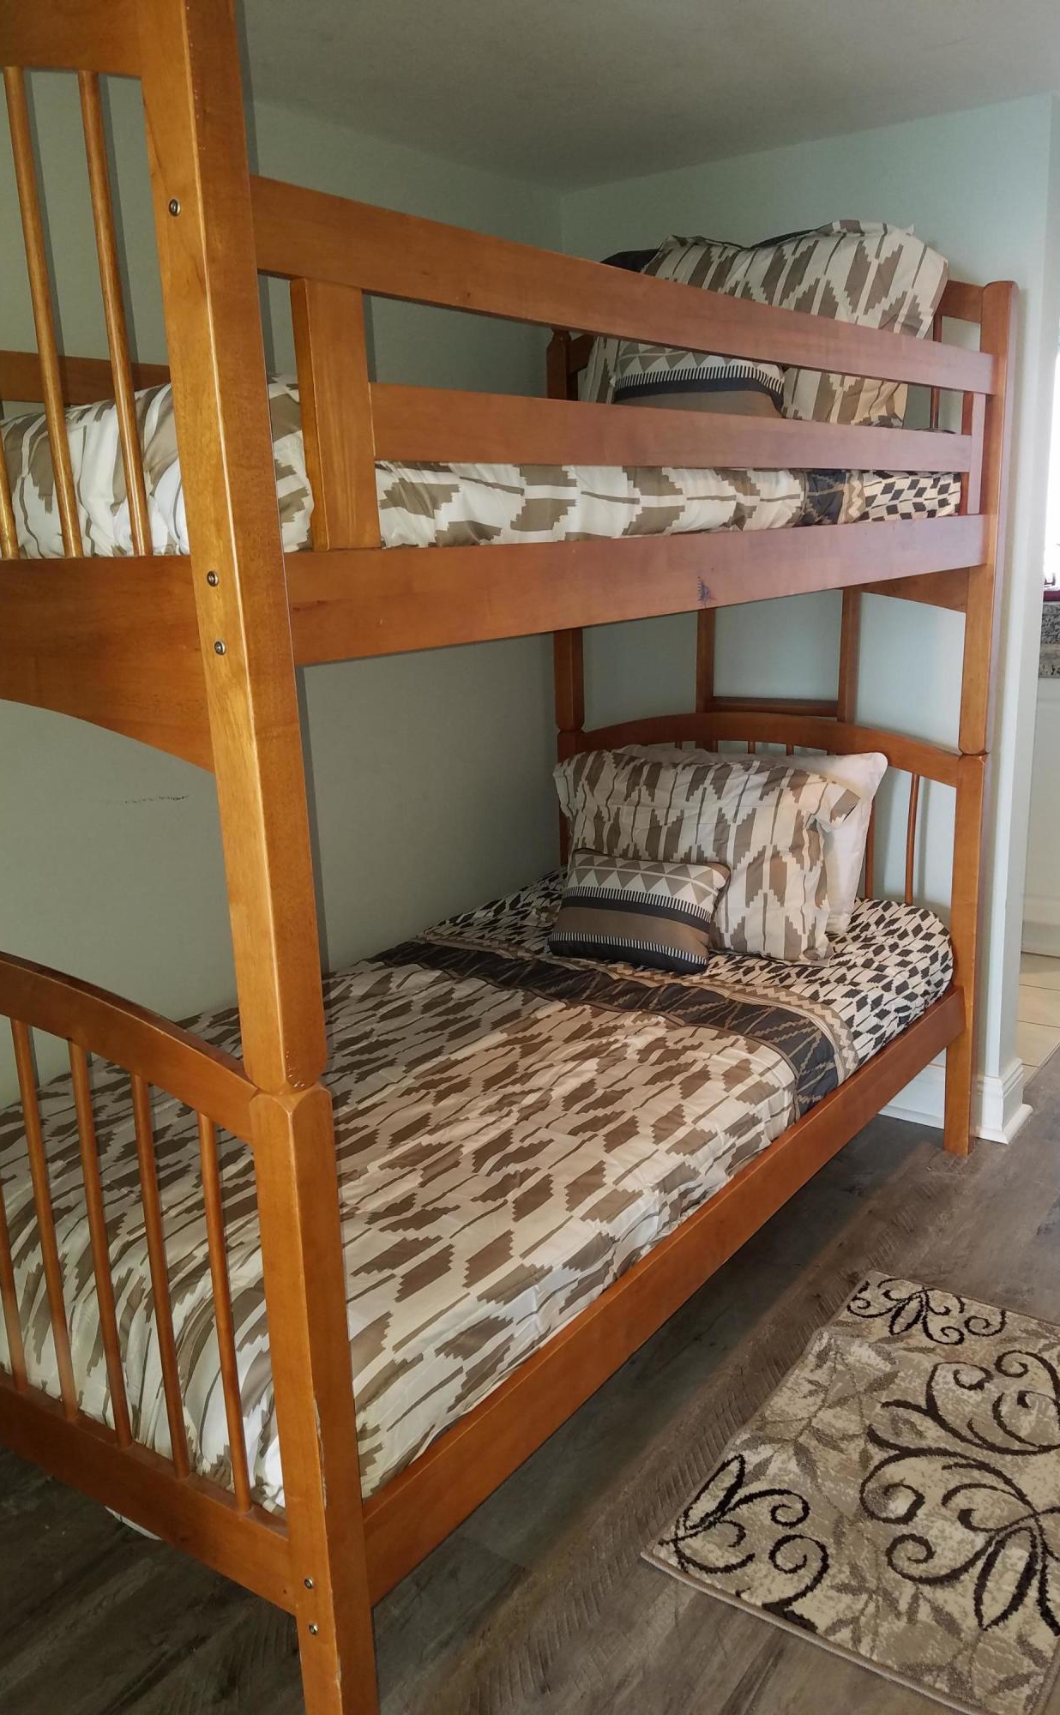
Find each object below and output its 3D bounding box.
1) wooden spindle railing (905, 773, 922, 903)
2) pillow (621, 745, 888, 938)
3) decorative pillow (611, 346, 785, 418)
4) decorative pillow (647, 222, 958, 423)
[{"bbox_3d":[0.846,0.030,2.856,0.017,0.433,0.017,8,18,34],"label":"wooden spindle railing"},{"bbox_3d":[0.454,-0.068,2.900,0.650,0.414,0.158,8,0,34],"label":"pillow"},{"bbox_3d":[0.312,-0.869,2.382,0.380,0.250,0.130,10,-11,37],"label":"decorative pillow"},{"bbox_3d":[0.437,-1.025,2.589,0.670,0.414,0.168,8,-4,34],"label":"decorative pillow"}]

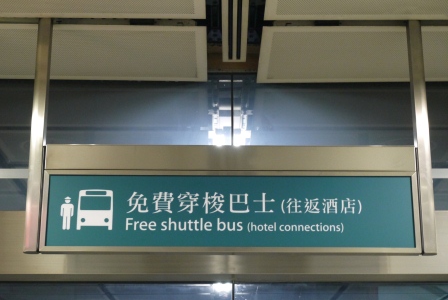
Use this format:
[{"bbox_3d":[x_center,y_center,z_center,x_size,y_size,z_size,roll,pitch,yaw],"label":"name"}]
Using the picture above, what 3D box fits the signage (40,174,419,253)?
[{"bbox_3d":[0.033,0.298,4.240,1.746,0.386,0.070,0,-19,-1],"label":"signage"}]

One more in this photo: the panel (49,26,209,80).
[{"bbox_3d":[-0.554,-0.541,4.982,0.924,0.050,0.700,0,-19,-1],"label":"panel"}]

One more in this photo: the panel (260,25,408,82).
[{"bbox_3d":[0.642,-0.541,4.982,0.889,0.050,0.697,0,-19,-1],"label":"panel"}]

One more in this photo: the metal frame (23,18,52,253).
[{"bbox_3d":[-0.879,-0.083,4.352,0.067,1.189,0.062,0,-19,-1],"label":"metal frame"}]

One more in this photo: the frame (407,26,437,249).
[{"bbox_3d":[0.946,-0.077,4.380,0.063,1.198,0.062,0,-19,-1],"label":"frame"}]

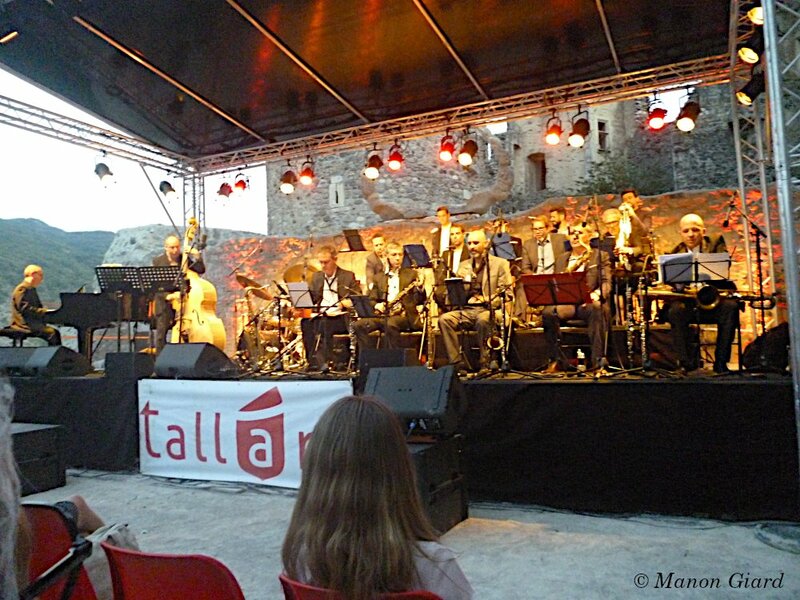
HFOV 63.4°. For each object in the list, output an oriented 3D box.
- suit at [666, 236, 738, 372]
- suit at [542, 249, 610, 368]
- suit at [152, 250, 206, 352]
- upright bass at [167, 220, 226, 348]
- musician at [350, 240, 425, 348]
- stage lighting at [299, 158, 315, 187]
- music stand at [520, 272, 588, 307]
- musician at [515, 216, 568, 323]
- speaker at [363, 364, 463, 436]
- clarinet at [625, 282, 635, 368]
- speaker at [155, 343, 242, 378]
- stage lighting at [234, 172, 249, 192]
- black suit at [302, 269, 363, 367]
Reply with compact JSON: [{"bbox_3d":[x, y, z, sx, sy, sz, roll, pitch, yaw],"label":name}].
[{"bbox_3d":[2.563,0.038,5.500,0.560,1.100,0.680,-4,-4,24],"label":"suit"},{"bbox_3d":[1.536,0.065,5.600,0.580,1.050,0.730,-4,-3,21],"label":"suit"},{"bbox_3d":[-2.721,0.117,7.950,0.620,1.420,0.420,-1,-3,-18],"label":"suit"},{"bbox_3d":[-2.613,-0.097,8.350,0.670,1.860,0.480,-4,-8,28],"label":"upright bass"},{"bbox_3d":[-0.115,0.060,6.450,0.650,1.310,0.800,-3,-3,14],"label":"musician"},{"bbox_3d":[-1.604,-2.187,11.100,0.240,0.430,0.320,-3,-3,14],"label":"stage lighting"},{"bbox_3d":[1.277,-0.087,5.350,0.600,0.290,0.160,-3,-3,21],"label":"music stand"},{"bbox_3d":[1.574,-0.308,7.250,0.560,1.280,0.750,-3,-3,18],"label":"musician"},{"bbox_3d":[0.092,0.707,4.600,0.600,0.450,0.480,-3,-3,20],"label":"speaker"},{"bbox_3d":[2.039,0.227,5.750,0.080,0.760,0.080,-3,-3,20],"label":"clarinet"},{"bbox_3d":[-2.107,0.626,6.700,0.600,0.370,0.550,-4,-4,26],"label":"speaker"},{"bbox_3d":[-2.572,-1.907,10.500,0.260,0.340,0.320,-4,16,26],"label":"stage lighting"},{"bbox_3d":[-0.720,0.181,6.700,0.550,1.040,0.700,-4,-3,24],"label":"black suit"}]

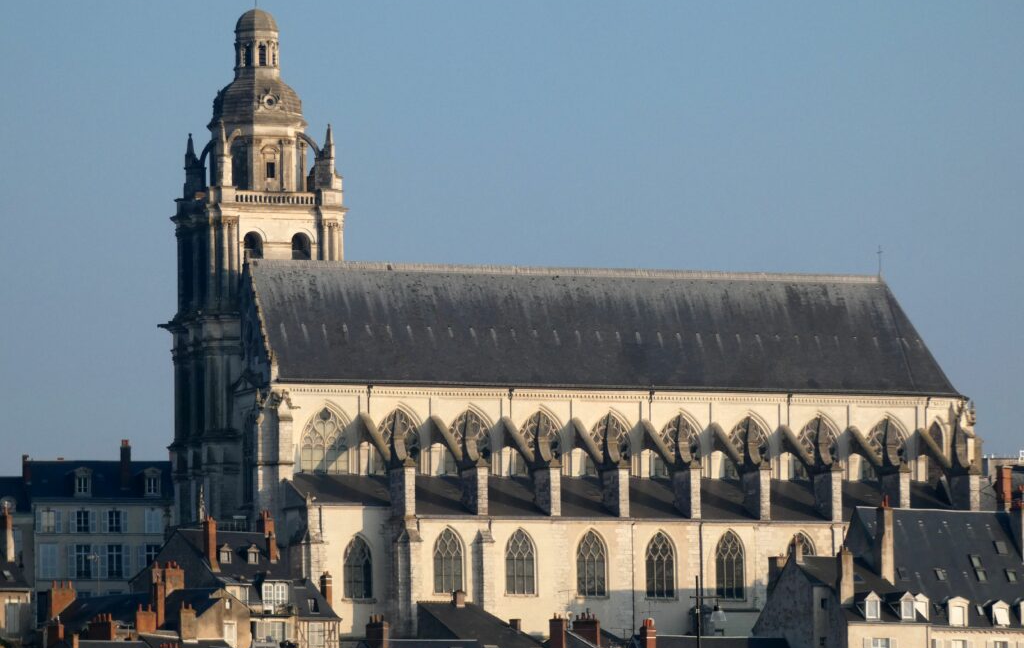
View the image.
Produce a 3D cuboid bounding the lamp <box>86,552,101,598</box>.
[{"bbox_3d":[-30.093,18.085,502.000,1.000,3.280,0.350,-1,-5,0],"label":"lamp"}]

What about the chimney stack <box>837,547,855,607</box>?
[{"bbox_3d":[24.602,18.553,515.000,1.000,4.241,0.750,3,-7,-35],"label":"chimney stack"}]

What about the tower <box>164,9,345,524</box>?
[{"bbox_3d":[-20.848,-0.505,570.894,11.800,48.837,11.800,1,-6,-20],"label":"tower"}]

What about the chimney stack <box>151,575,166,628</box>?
[{"bbox_3d":[-24.811,19.477,490.000,0.650,3.734,0.950,3,-7,-33],"label":"chimney stack"}]

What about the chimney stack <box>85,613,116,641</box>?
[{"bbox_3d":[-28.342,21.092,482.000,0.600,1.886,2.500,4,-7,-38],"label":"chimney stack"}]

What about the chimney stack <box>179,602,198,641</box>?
[{"bbox_3d":[-22.133,20.370,478.000,1.200,2.698,0.500,2,-6,-28],"label":"chimney stack"}]

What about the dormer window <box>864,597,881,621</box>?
[{"bbox_3d":[25.239,20.207,497.588,1.450,1.900,1.500,4,-7,-38],"label":"dormer window"}]

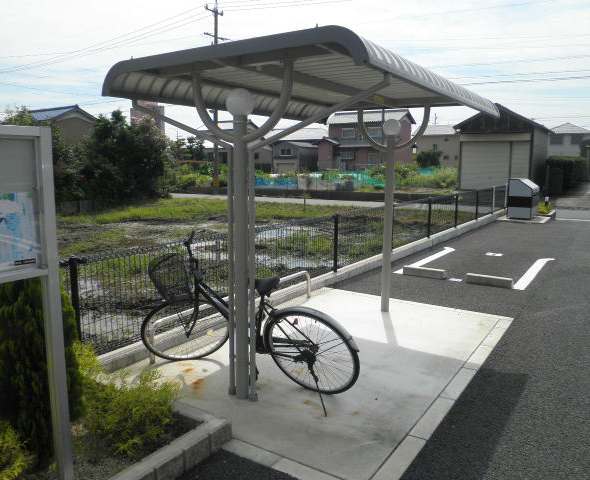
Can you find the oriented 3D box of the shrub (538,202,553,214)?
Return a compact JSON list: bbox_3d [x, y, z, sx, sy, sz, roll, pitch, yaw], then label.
[{"bbox_3d":[8.745,-1.126,16.765,0.450,0.380,0.420,6,10,33],"label":"shrub"}]

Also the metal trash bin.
[{"bbox_3d":[7.745,-1.406,16.221,0.700,1.270,1.780,6,10,33],"label":"metal trash bin"}]

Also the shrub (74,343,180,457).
[{"bbox_3d":[-0.988,0.888,2.838,0.540,0.400,0.560,1,8,0],"label":"shrub"}]

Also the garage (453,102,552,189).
[{"bbox_3d":[11.502,-4.872,25.997,4.050,4.400,5.800,5,10,31],"label":"garage"}]

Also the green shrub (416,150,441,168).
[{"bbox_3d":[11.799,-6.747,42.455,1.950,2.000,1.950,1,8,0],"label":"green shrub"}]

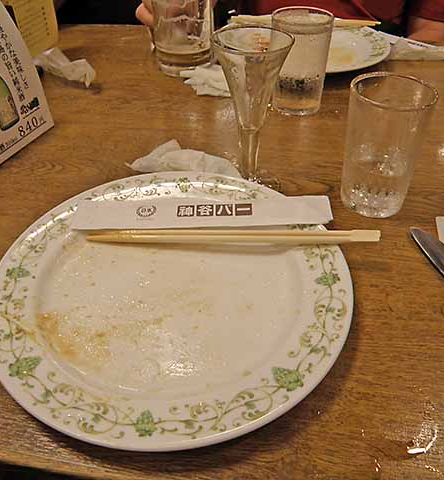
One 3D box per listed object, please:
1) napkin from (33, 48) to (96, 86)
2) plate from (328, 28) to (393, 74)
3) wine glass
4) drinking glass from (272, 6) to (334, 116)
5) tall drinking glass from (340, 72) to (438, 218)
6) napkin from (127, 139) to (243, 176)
[{"bbox_3d":[-0.208,-0.234,0.638,0.115,0.030,0.052,27,48,27],"label":"napkin"},{"bbox_3d":[0.112,-0.276,0.689,0.250,0.026,0.250,0,42,0],"label":"plate"},{"bbox_3d":[0.025,-0.112,0.425,0.065,0.130,0.065,0,42,0],"label":"wine glass"},{"bbox_3d":[0.090,-0.203,0.549,0.066,0.102,0.066,0,42,0],"label":"drinking glass"},{"bbox_3d":[0.137,-0.077,0.406,0.065,0.104,0.065,0,42,0],"label":"tall drinking glass"},{"bbox_3d":[-0.039,-0.075,0.462,0.117,0.026,0.060,2,42,2],"label":"napkin"}]

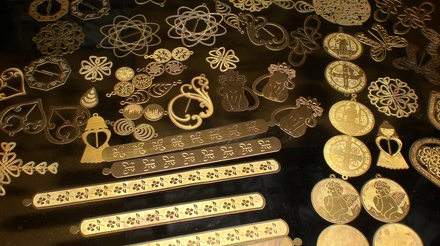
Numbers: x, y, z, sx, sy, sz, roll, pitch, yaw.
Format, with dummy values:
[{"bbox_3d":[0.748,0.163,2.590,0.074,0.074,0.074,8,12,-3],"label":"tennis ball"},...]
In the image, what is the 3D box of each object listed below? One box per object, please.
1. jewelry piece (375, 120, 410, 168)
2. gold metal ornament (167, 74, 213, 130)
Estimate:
[{"bbox_3d":[0.125,0.016,0.355,0.023,0.002,0.043,5,55,-1],"label":"jewelry piece"},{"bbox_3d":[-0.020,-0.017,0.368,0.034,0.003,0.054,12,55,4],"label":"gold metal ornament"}]

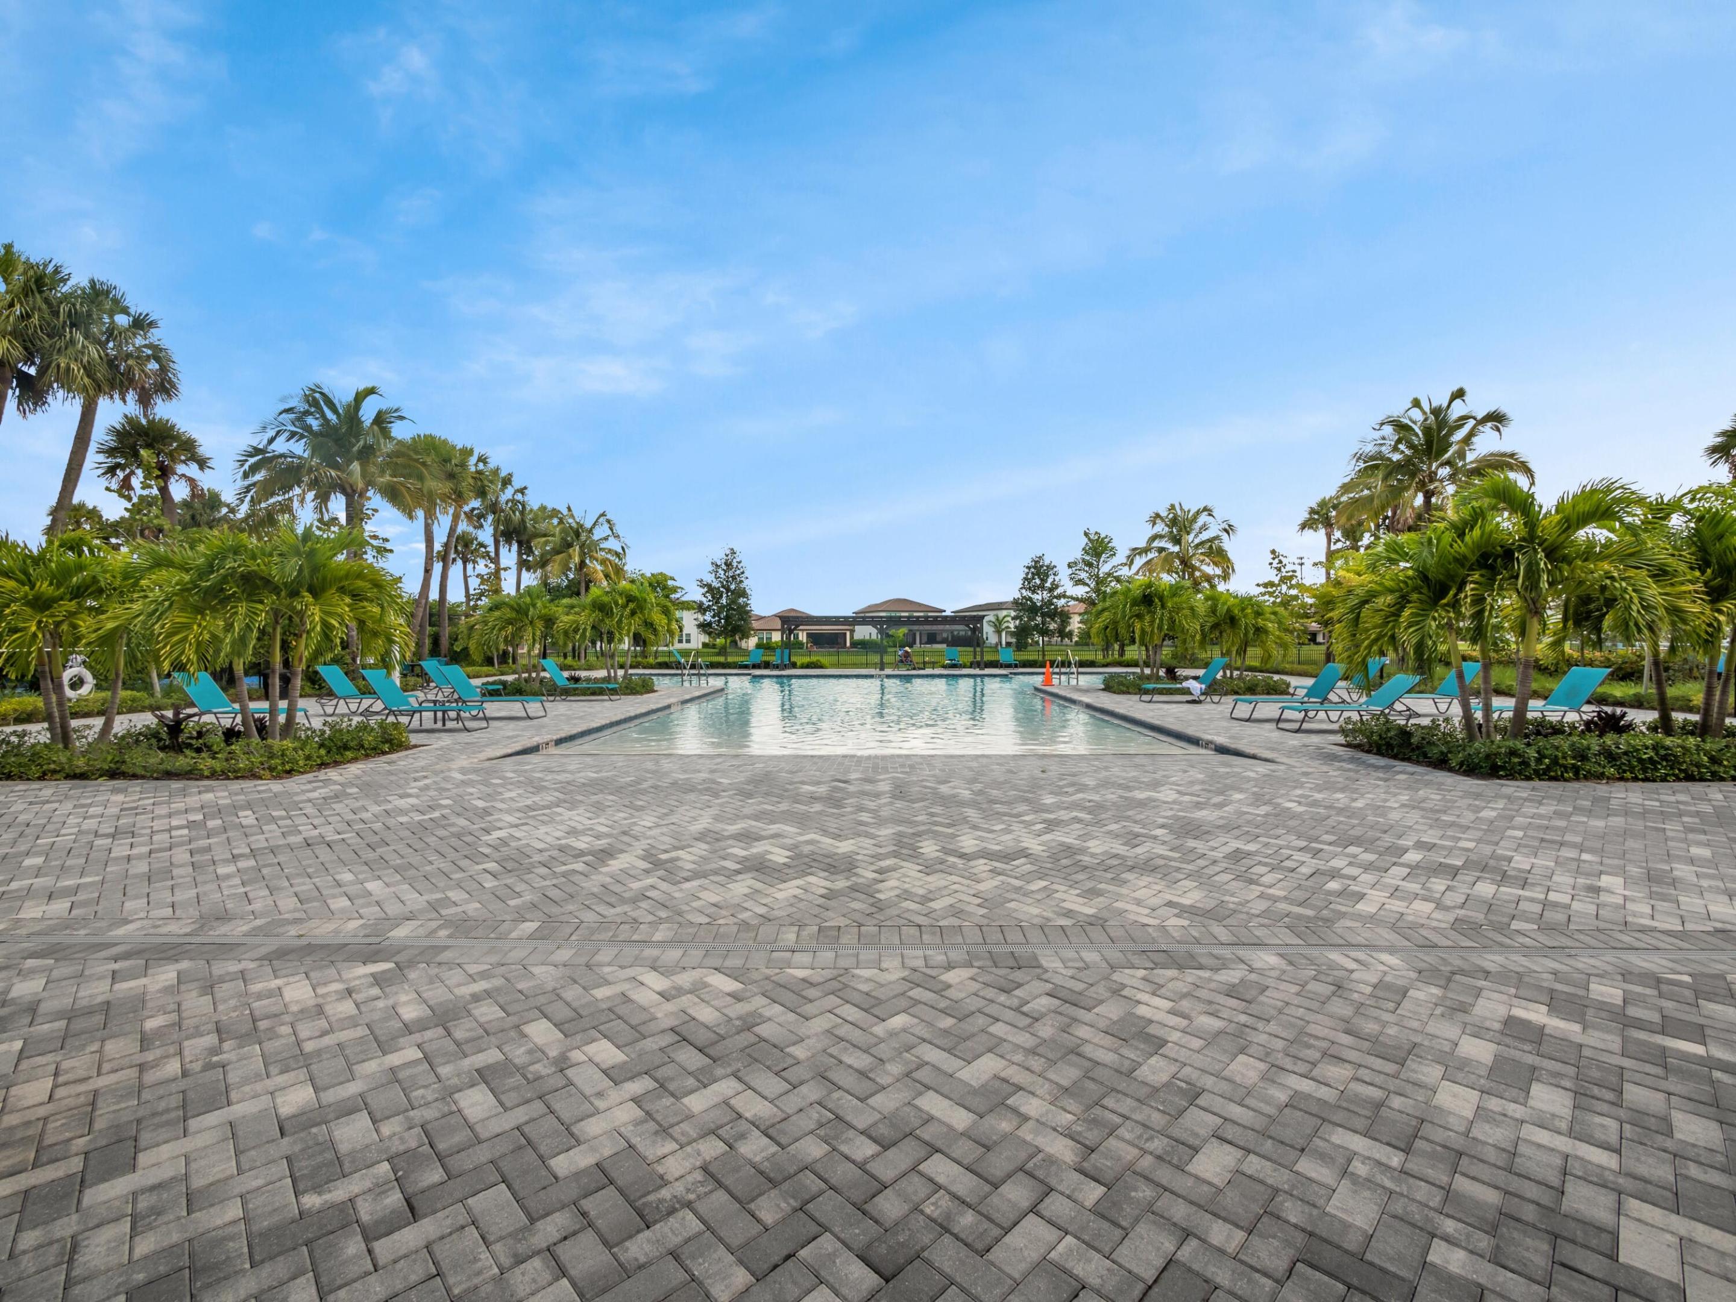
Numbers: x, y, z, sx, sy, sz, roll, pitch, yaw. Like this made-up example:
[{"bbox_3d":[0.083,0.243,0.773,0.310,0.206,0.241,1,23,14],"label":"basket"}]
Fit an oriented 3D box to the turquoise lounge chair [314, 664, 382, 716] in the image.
[{"bbox_3d":[-9.685,0.741,13.631,1.826,0.890,0.600,0,1,4],"label":"turquoise lounge chair"}]

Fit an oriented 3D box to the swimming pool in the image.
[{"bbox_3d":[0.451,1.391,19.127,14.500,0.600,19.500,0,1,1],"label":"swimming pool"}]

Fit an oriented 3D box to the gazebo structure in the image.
[{"bbox_3d":[0.710,-0.404,34.880,10.300,2.650,3.500,0,1,1],"label":"gazebo structure"}]

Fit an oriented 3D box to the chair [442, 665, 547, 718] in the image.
[{"bbox_3d":[-6.980,0.772,13.143,1.780,0.970,0.670,0,1,-4],"label":"chair"}]

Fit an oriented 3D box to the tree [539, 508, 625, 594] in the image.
[{"bbox_3d":[-14.469,-3.195,35.437,4.200,8.215,4.200,0,1,0],"label":"tree"}]

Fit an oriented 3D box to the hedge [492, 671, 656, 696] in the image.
[{"bbox_3d":[-7.716,0.864,18.418,4.300,0.500,2.200,0,1,1],"label":"hedge"}]

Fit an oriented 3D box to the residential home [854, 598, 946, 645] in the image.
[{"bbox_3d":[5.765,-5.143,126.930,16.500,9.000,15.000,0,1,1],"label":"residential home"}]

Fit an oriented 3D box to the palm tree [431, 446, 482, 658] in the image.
[{"bbox_3d":[-16.763,-3.660,28.428,2.100,9.360,2.100,0,1,0],"label":"palm tree"}]

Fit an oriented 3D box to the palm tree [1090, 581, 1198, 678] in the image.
[{"bbox_3d":[8.058,-0.481,20.375,2.800,3.253,2.800,0,1,0],"label":"palm tree"}]

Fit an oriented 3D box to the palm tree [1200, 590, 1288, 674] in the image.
[{"bbox_3d":[10.949,-0.309,20.478,2.300,2.906,2.300,0,1,0],"label":"palm tree"}]

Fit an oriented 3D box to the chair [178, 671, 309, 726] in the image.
[{"bbox_3d":[-9.660,0.778,10.844,1.801,0.912,0.600,0,1,4],"label":"chair"}]

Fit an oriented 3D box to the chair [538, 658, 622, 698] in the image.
[{"bbox_3d":[-6.950,0.712,17.043,1.780,0.970,0.670,0,1,-4],"label":"chair"}]

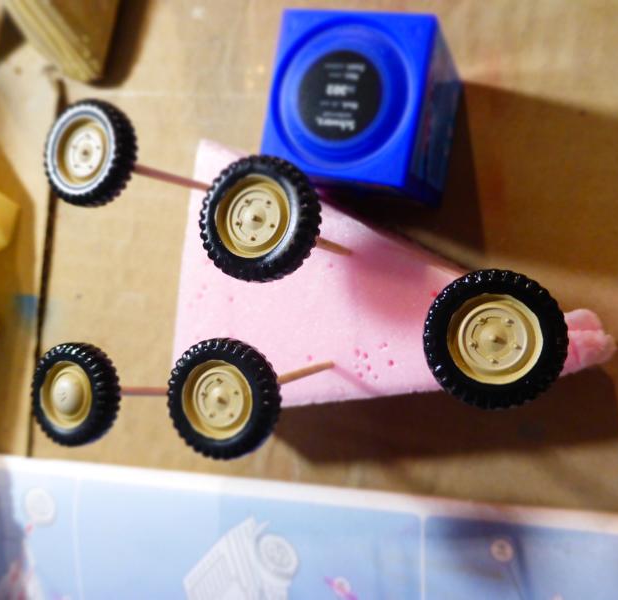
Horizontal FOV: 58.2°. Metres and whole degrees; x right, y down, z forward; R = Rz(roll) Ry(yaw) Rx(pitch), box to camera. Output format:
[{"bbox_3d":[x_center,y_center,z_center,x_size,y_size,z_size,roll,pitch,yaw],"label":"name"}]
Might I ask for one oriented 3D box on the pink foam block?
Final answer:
[{"bbox_3d":[0.016,-0.007,0.155,0.120,0.024,0.081,-1,94,22],"label":"pink foam block"}]

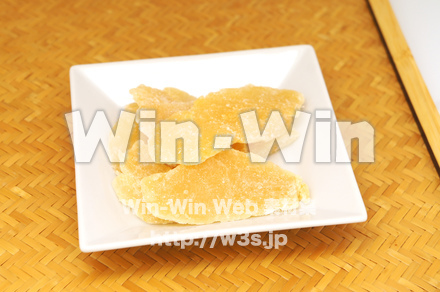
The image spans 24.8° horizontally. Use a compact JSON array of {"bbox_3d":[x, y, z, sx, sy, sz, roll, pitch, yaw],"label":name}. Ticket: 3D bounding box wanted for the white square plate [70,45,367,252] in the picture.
[{"bbox_3d":[-0.007,0.004,0.576,0.150,0.025,0.150,-5,45,-5],"label":"white square plate"}]

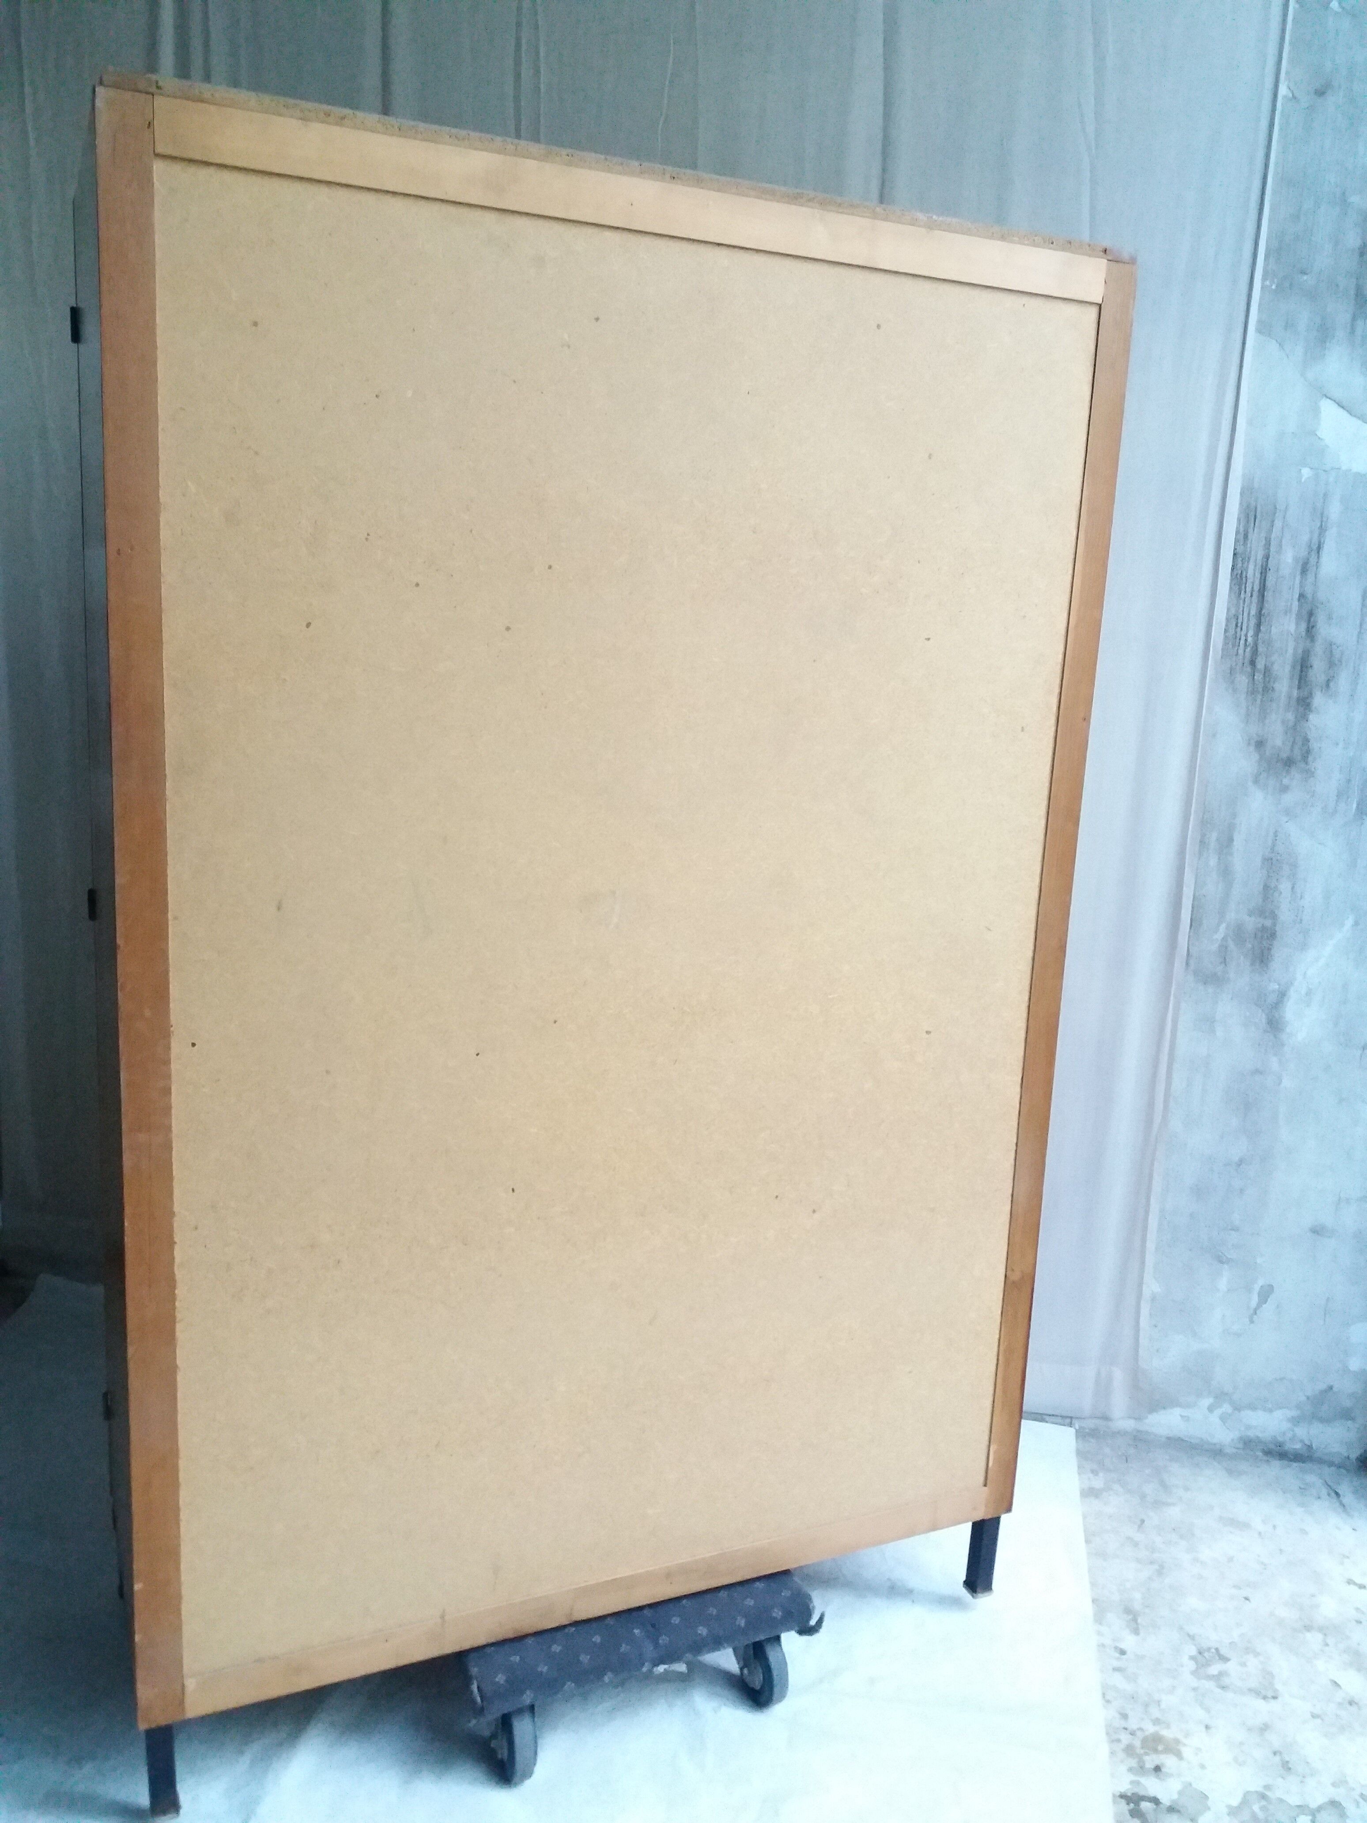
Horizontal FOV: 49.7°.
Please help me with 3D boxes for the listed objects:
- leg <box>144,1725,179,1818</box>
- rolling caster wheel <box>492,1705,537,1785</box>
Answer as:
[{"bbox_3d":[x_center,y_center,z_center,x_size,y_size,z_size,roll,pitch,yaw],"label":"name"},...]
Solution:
[{"bbox_3d":[-0.604,0.982,1.705,0.030,0.126,0.030,-2,12,-24],"label":"leg"},{"bbox_3d":[-0.211,1.012,1.814,0.044,0.108,0.104,-2,12,-24],"label":"rolling caster wheel"}]

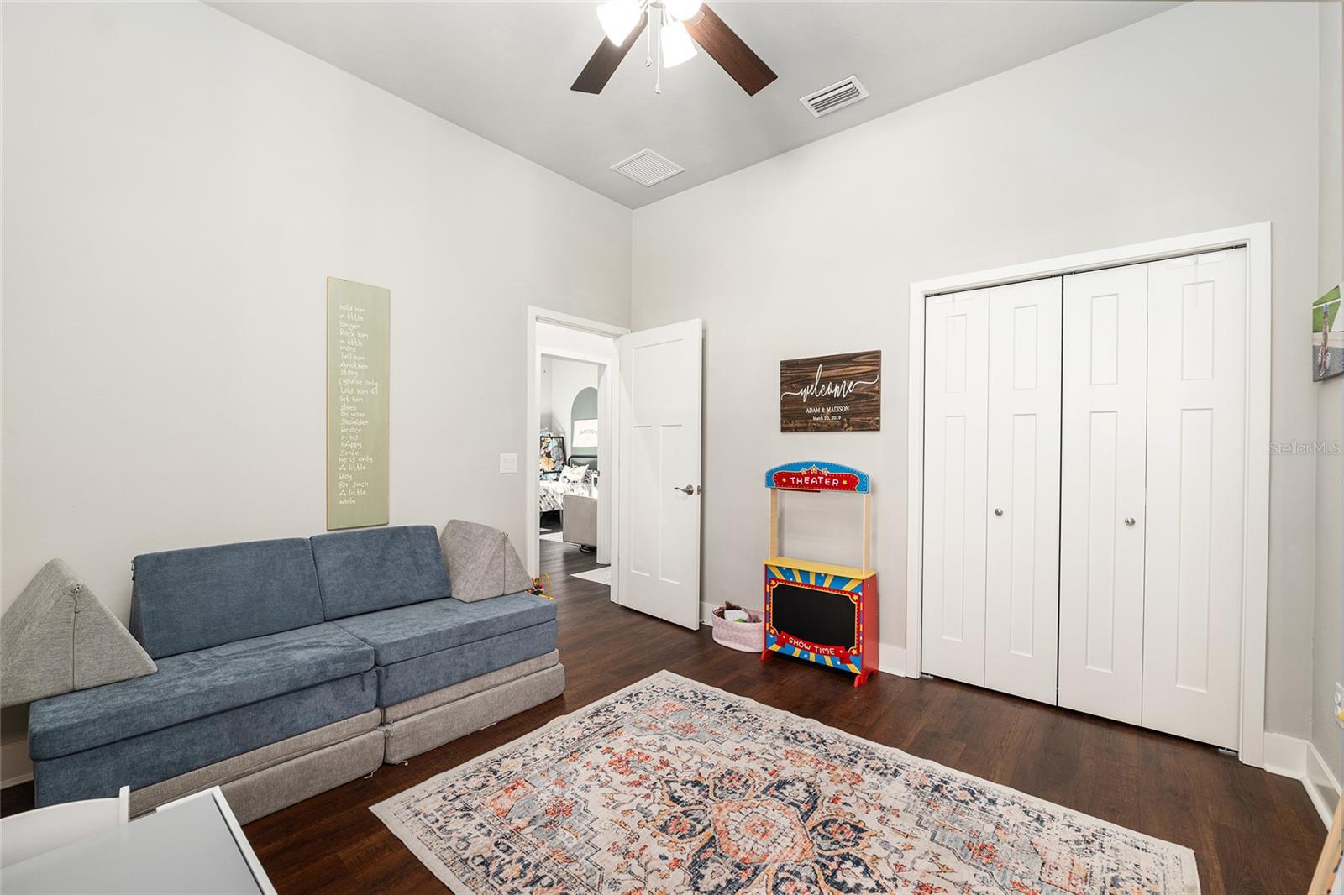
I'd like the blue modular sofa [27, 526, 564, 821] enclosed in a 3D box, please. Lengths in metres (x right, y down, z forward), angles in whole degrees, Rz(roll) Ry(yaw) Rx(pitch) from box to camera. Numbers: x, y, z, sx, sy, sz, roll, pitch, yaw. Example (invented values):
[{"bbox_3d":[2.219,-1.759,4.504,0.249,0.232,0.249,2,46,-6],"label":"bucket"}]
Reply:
[{"bbox_3d":[-1.413,0.816,2.257,0.870,0.790,1.700,1,0,41],"label":"blue modular sofa"}]

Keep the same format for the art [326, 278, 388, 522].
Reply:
[{"bbox_3d":[-1.606,-0.215,2.680,0.022,1.250,0.290,1,0,41],"label":"art"}]

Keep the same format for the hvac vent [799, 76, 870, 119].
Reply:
[{"bbox_3d":[0.868,-1.853,2.788,0.300,0.025,0.205,1,0,38],"label":"hvac vent"}]

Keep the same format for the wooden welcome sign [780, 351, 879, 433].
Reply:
[{"bbox_3d":[0.932,-0.318,3.105,0.610,0.450,0.022,1,0,38],"label":"wooden welcome sign"}]

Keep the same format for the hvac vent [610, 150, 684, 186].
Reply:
[{"bbox_3d":[-0.160,-1.865,3.525,0.350,0.025,0.350,1,0,38],"label":"hvac vent"}]

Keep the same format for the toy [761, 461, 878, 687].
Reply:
[{"bbox_3d":[0.816,0.655,2.949,0.585,1.150,0.275,1,0,38],"label":"toy"}]

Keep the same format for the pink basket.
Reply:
[{"bbox_3d":[0.448,1.137,3.280,0.410,0.180,0.310,1,0,38],"label":"pink basket"}]

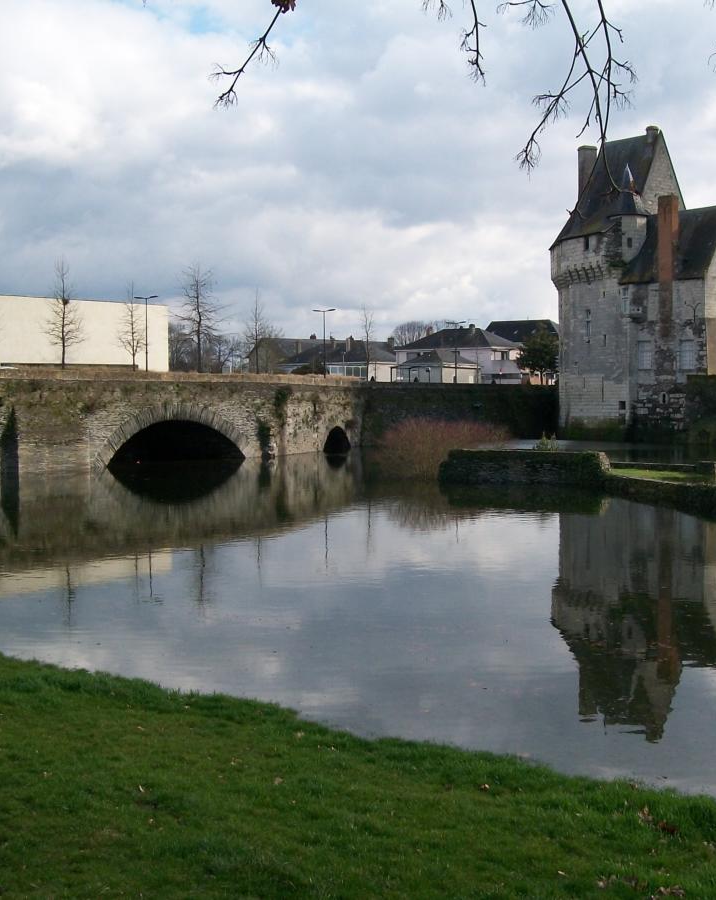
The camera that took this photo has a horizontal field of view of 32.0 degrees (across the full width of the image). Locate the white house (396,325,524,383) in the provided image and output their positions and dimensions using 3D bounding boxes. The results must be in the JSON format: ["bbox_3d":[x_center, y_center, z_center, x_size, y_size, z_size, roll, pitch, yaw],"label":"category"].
[{"bbox_3d":[11.796,-10.471,144.505,12.200,7.920,8.000,1,3,33],"label":"white house"}]

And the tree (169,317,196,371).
[{"bbox_3d":[-20.423,-10.988,144.792,4.500,8.570,4.500,0,3,0],"label":"tree"}]

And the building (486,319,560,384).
[{"bbox_3d":[21.313,-11.993,159.790,13.000,9.470,9.000,1,3,27],"label":"building"}]

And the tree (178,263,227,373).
[{"bbox_3d":[-11.316,-9.027,90.895,3.500,9.120,3.500,0,3,0],"label":"tree"}]

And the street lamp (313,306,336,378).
[{"bbox_3d":[-2.497,-7.397,91.992,2.100,6.240,0.350,1,3,36],"label":"street lamp"}]

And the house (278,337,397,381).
[{"bbox_3d":[-1.654,-8.210,120.560,10.500,5.520,7.000,1,3,33],"label":"house"}]

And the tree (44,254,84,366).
[{"bbox_3d":[-19.398,-8.420,82.403,2.600,8.570,2.600,0,3,0],"label":"tree"}]

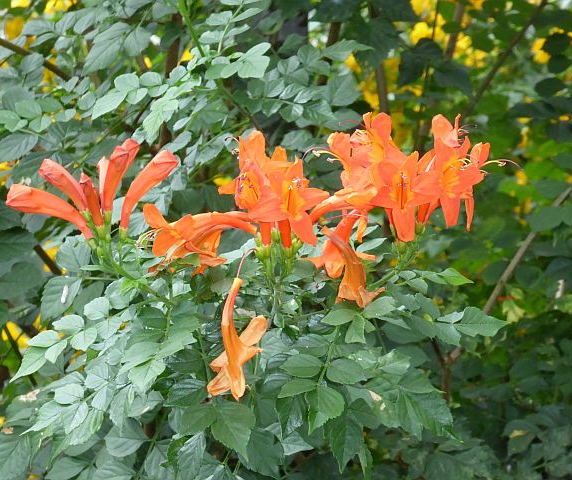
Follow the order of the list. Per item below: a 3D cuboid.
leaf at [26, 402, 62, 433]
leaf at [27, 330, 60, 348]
[{"bbox_3d":[-0.126,0.092,1.540,0.025,0.010,0.011,-36,66,-19],"label":"leaf"},{"bbox_3d":[-0.127,0.053,1.550,0.018,0.007,0.010,-10,52,-8],"label":"leaf"}]

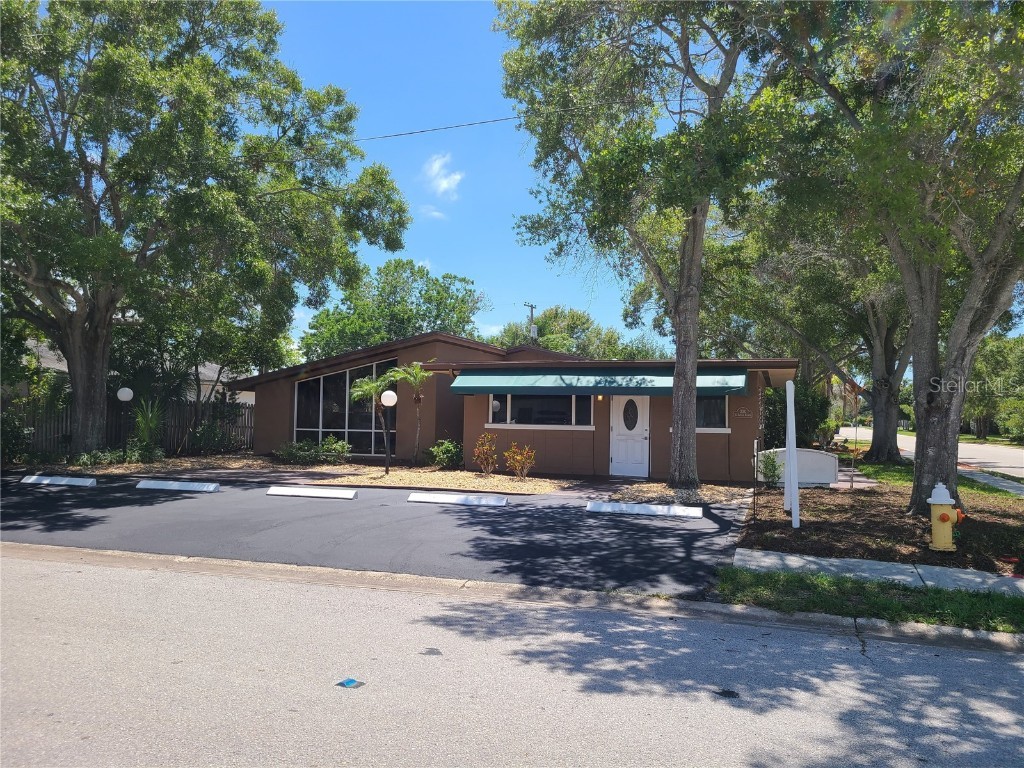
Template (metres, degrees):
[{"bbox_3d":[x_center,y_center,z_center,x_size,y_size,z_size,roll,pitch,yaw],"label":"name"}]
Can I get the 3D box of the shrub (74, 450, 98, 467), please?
[{"bbox_3d":[-11.684,2.007,21.135,0.650,0.430,0.600,0,-2,19],"label":"shrub"}]

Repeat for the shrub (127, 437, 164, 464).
[{"bbox_3d":[-10.655,1.887,22.390,1.100,0.800,1.000,0,-2,19],"label":"shrub"}]

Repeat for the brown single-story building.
[{"bbox_3d":[0.156,0.607,26.203,17.630,3.920,13.000,0,-2,19],"label":"brown single-story building"}]

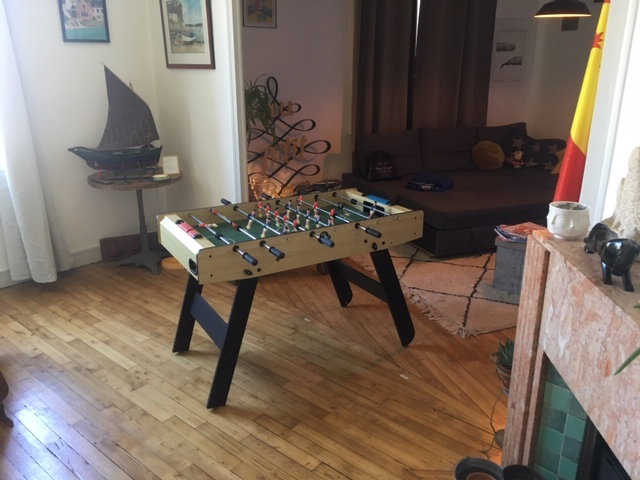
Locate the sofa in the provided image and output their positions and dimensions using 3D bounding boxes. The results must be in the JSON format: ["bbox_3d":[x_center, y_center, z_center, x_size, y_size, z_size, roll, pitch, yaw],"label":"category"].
[{"bbox_3d":[1.744,-0.600,5.426,2.500,0.840,1.800,-5,18,-14],"label":"sofa"}]

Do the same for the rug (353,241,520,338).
[{"bbox_3d":[1.663,0.166,4.349,2.550,0.020,1.850,-7,18,-19],"label":"rug"}]

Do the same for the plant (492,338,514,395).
[{"bbox_3d":[0.926,0.598,2.563,0.175,0.273,0.175,-1,17,0],"label":"plant"}]

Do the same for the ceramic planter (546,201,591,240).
[{"bbox_3d":[0.680,-0.051,1.457,0.121,0.090,0.121,2,18,10],"label":"ceramic planter"}]

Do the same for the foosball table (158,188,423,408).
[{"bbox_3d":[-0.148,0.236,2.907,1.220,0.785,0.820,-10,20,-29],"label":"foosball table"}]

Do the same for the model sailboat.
[{"bbox_3d":[-1.509,-0.876,3.911,0.660,0.742,0.190,-4,18,-10],"label":"model sailboat"}]

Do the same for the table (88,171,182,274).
[{"bbox_3d":[-1.412,-0.143,4.276,0.720,0.720,0.720,-1,17,0],"label":"table"}]

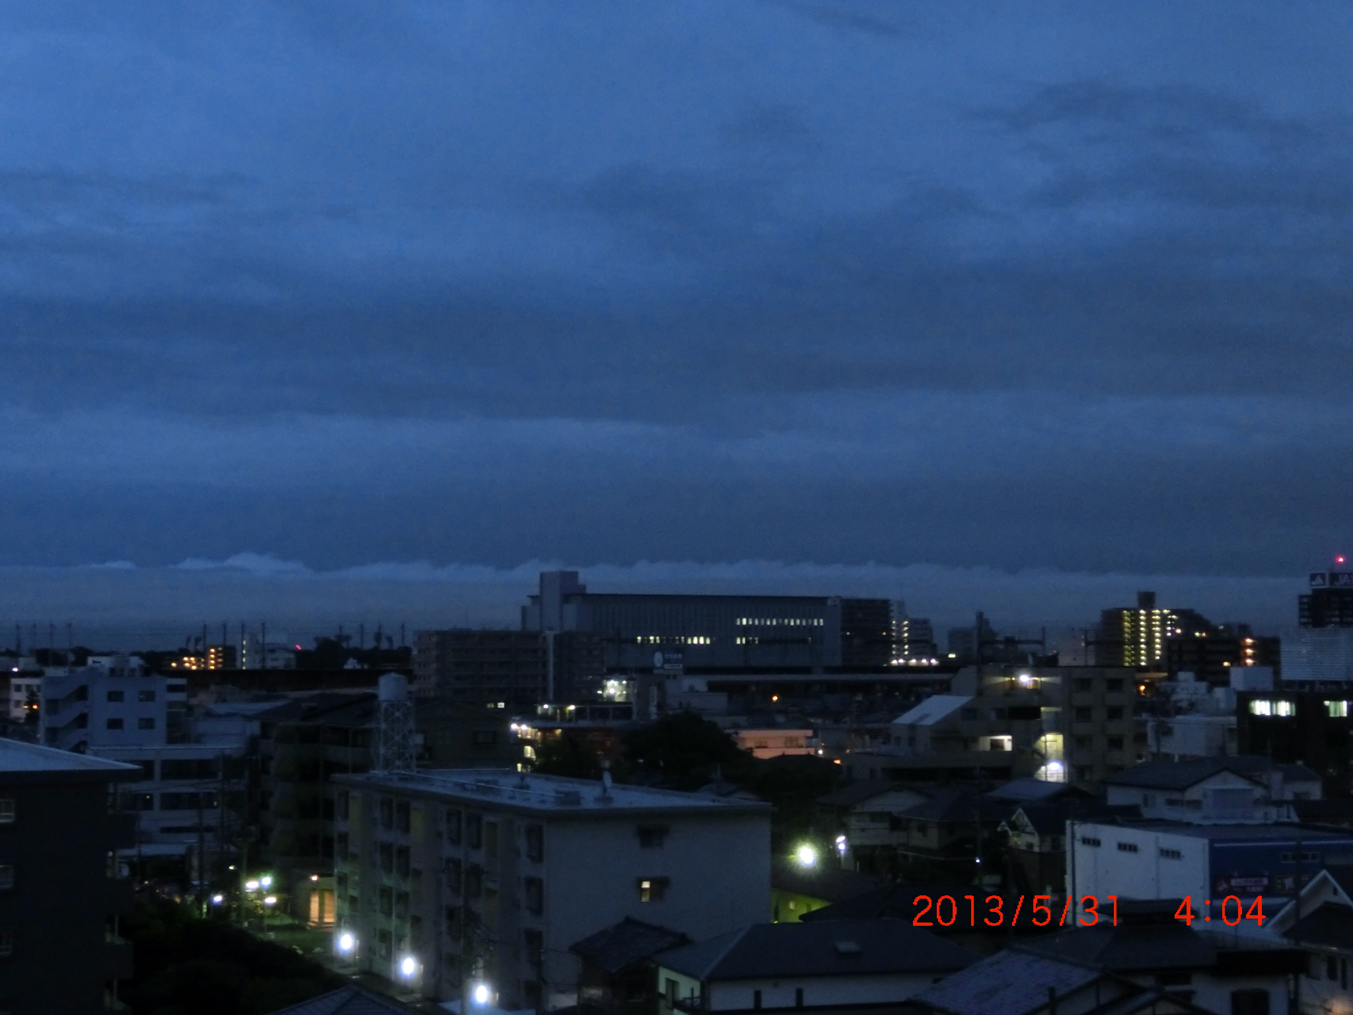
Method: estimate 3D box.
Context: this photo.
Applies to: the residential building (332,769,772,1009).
[{"bbox_3d":[-8.700,22.160,144.080,13.200,11.900,40.500,1,-4,-23],"label":"residential building"}]

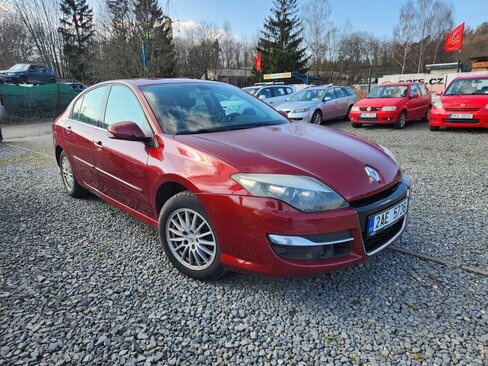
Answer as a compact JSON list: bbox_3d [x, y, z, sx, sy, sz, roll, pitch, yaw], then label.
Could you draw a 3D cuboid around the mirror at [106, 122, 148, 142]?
[{"bbox_3d":[-0.838,-0.370,2.374,0.250,0.170,0.210,-14,20,-41],"label":"mirror"}]

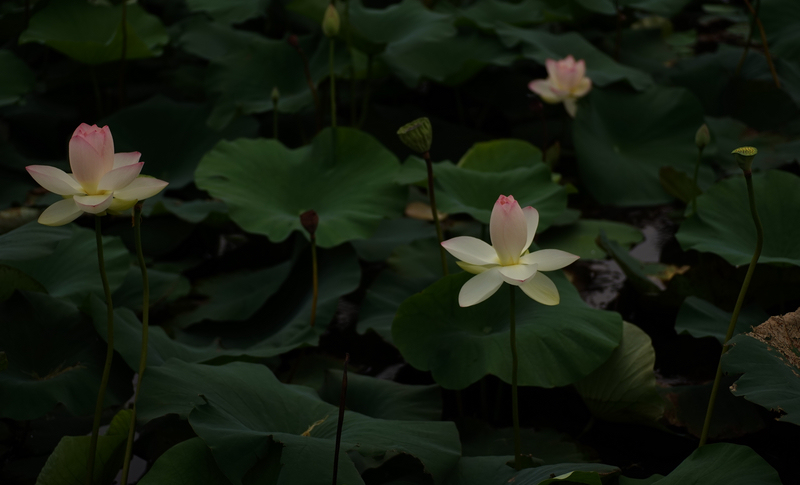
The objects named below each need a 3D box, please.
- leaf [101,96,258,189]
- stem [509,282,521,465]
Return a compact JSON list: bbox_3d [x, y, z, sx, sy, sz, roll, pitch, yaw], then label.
[{"bbox_3d":[-0.554,-0.250,5.000,0.400,0.120,0.360,0,27,0],"label":"leaf"},{"bbox_3d":[0.172,0.201,3.000,0.014,0.300,0.013,-1,20,0],"label":"stem"}]

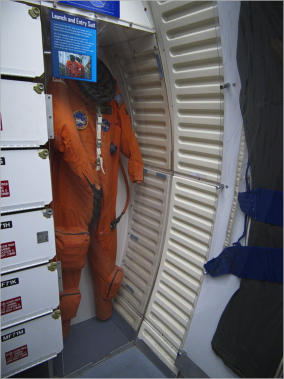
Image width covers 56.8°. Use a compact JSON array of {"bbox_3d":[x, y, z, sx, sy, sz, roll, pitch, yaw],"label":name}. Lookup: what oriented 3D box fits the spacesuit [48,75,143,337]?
[{"bbox_3d":[-0.298,0.198,1.582,0.600,1.600,0.370,-11,21,-35],"label":"spacesuit"}]

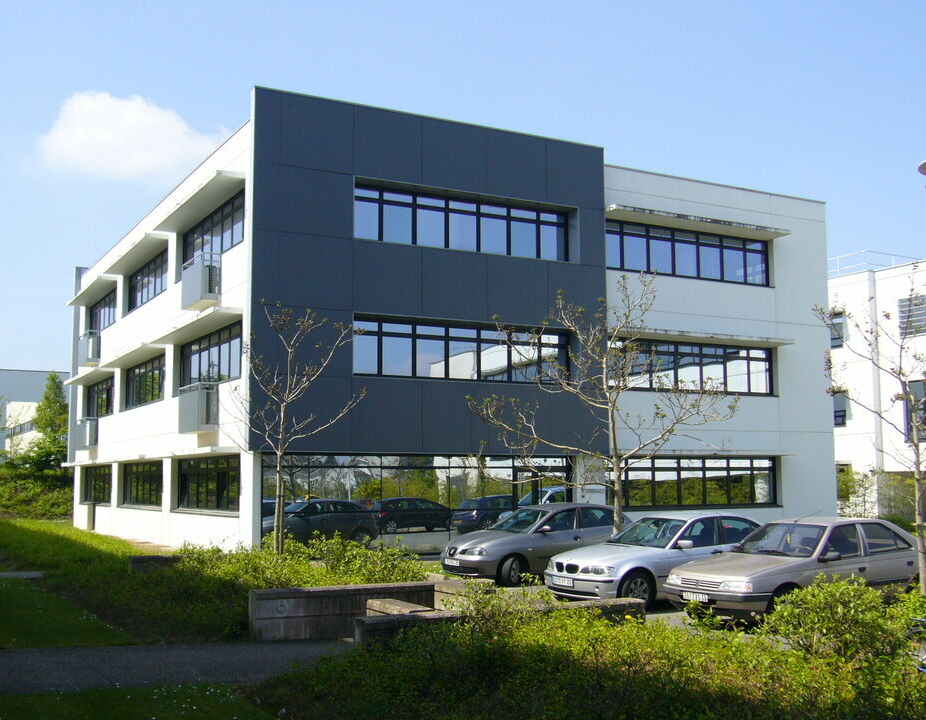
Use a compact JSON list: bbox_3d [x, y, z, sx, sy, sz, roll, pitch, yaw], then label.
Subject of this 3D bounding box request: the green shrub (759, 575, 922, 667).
[{"bbox_3d":[4.084,2.799,11.402,1.600,0.950,1.350,0,-6,0],"label":"green shrub"}]

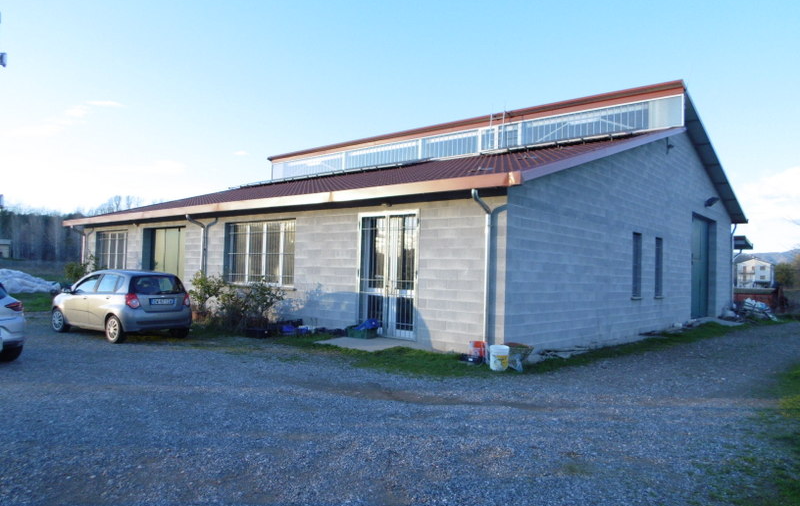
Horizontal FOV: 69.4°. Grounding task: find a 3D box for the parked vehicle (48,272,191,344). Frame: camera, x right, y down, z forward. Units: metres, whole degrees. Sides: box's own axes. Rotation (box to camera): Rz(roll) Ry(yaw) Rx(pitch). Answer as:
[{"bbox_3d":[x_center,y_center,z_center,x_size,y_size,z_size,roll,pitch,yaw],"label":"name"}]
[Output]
[{"bbox_3d":[-6.518,1.158,13.409,3.920,1.505,1.680,0,-3,36],"label":"parked vehicle"}]

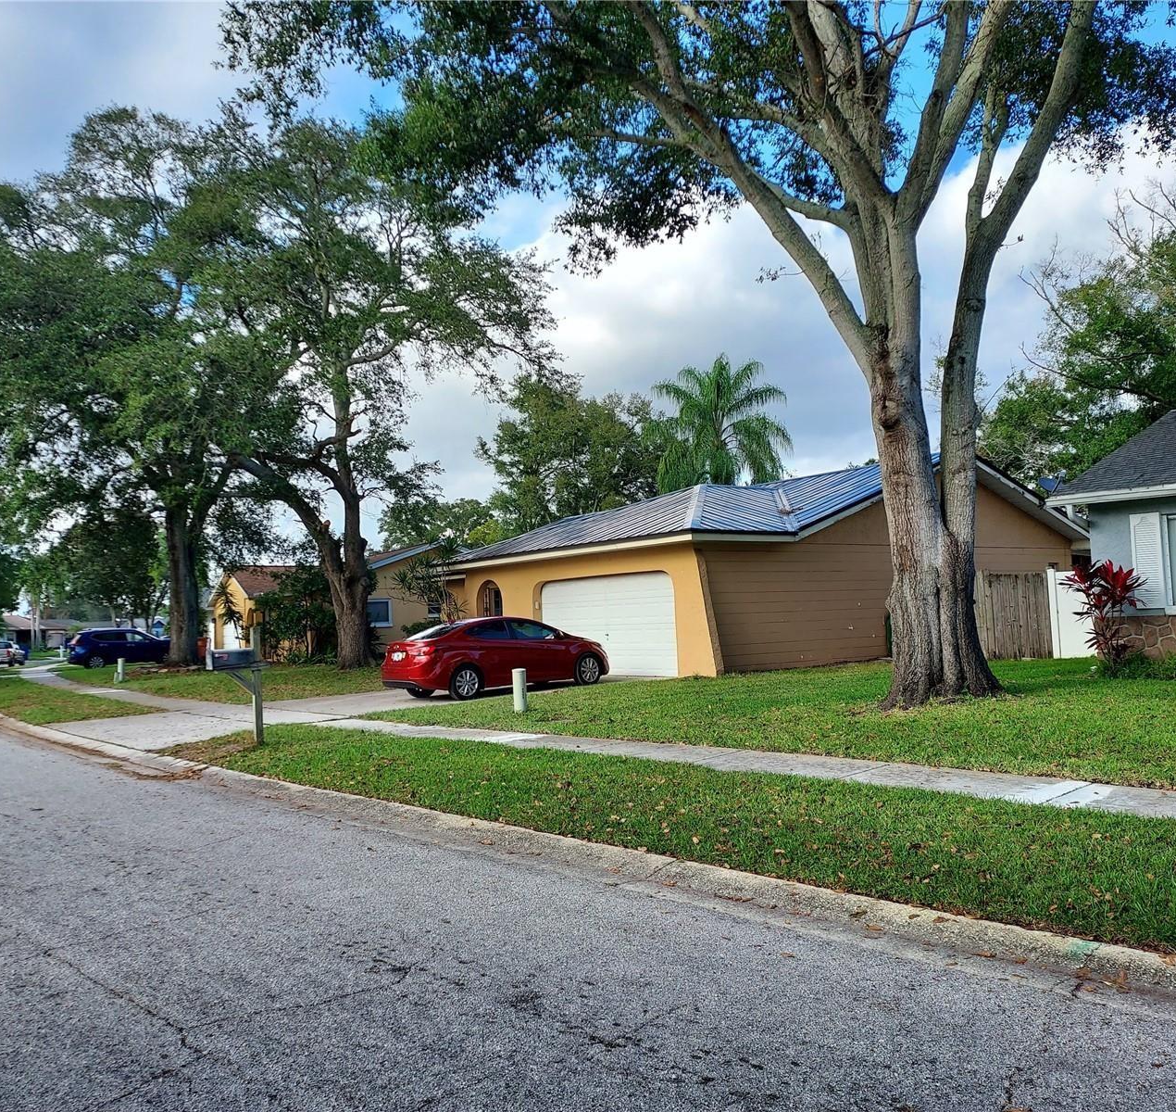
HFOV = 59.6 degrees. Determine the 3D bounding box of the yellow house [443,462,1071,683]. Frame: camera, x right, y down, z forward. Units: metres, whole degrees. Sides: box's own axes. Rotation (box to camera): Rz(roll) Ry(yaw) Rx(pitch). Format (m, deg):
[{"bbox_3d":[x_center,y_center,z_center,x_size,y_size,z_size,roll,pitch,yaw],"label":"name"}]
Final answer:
[{"bbox_3d":[2.920,0.526,30.781,14.600,5.150,17.600,1,-4,-35],"label":"yellow house"}]

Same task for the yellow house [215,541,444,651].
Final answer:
[{"bbox_3d":[-10.086,2.172,47.942,13.000,4.900,14.000,0,-4,-31],"label":"yellow house"}]

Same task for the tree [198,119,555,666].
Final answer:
[{"bbox_3d":[-6.802,-5.004,33.261,11.200,17.200,11.200,-2,-4,0],"label":"tree"}]

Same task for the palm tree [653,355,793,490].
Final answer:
[{"bbox_3d":[5.868,-2.328,43.836,5.900,12.100,5.900,-2,-4,0],"label":"palm tree"}]

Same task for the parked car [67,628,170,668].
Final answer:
[{"bbox_3d":[-19.523,3.895,43.522,4.680,1.720,1.850,-2,-3,-35],"label":"parked car"}]

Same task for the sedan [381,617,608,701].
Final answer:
[{"bbox_3d":[-1.614,1.856,19.424,4.540,1.435,1.780,-1,-3,-38],"label":"sedan"}]

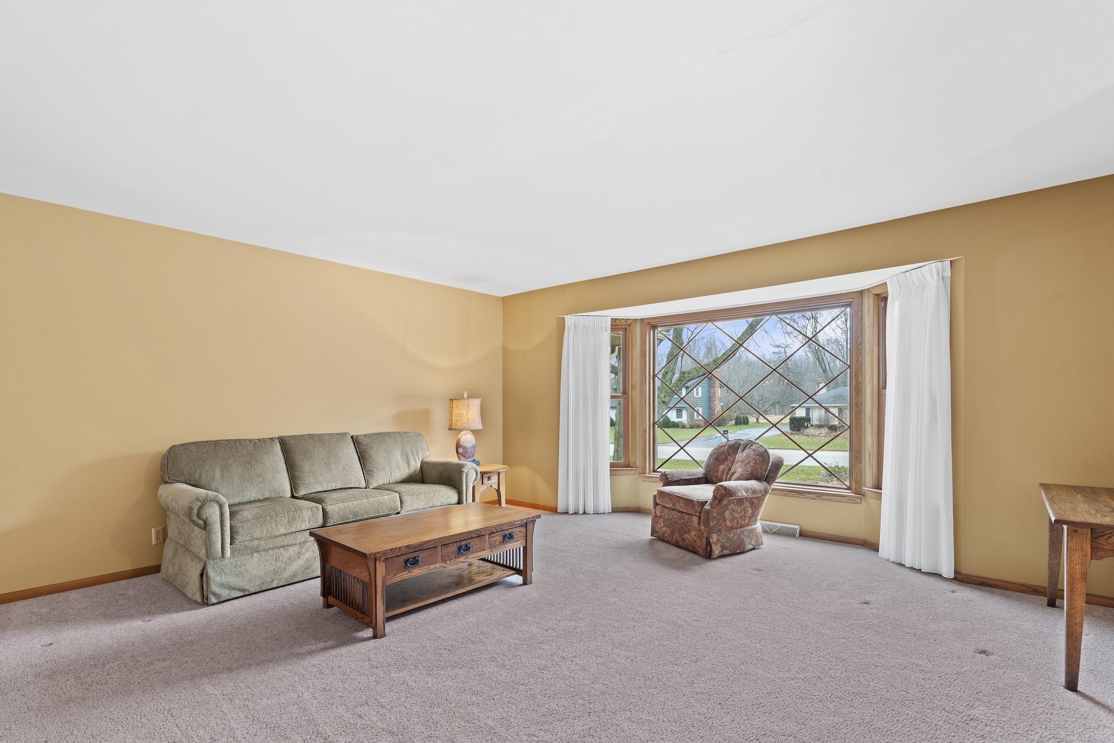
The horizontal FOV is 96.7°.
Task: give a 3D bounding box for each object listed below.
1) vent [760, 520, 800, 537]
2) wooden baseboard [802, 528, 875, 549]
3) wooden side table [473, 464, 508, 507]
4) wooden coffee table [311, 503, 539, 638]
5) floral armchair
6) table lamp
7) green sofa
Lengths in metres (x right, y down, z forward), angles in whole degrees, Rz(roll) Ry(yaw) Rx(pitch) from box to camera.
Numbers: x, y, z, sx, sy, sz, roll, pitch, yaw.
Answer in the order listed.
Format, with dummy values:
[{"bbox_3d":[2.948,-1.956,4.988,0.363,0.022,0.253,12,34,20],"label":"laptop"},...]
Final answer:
[{"bbox_3d":[1.970,1.424,4.529,0.450,0.110,0.060,-3,-4,39],"label":"vent"},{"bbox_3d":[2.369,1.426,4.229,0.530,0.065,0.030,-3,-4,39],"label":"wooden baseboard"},{"bbox_3d":[-0.890,1.253,5.083,0.600,0.530,0.460,-3,-5,41],"label":"wooden side table"},{"bbox_3d":[-0.762,1.156,3.075,0.665,0.440,1.220,-3,-5,41],"label":"wooden coffee table"},{"bbox_3d":[1.374,1.027,4.291,0.900,0.870,0.760,2,-4,-29],"label":"floral armchair"},{"bbox_3d":[-0.949,0.582,5.150,0.300,0.740,0.320,0,-3,0],"label":"table lamp"},{"bbox_3d":[-1.718,0.975,3.913,0.910,0.920,2.130,-3,-5,41],"label":"green sofa"}]

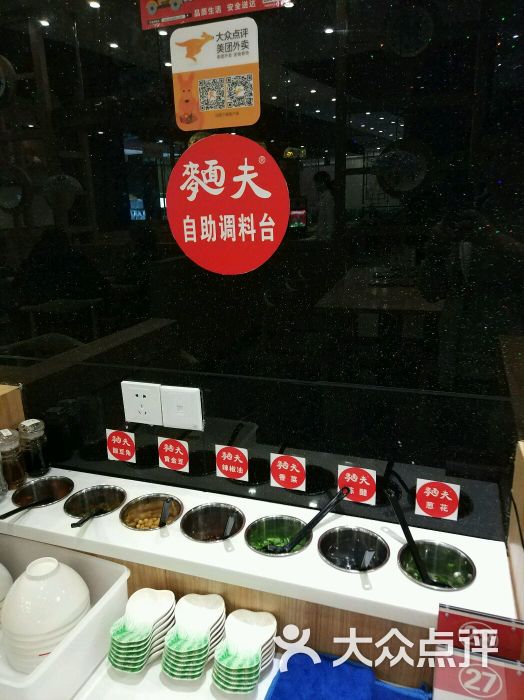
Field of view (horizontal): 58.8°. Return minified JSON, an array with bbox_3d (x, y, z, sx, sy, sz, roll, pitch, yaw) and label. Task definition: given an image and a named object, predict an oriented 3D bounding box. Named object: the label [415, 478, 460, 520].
[{"bbox_3d":[0.296,0.255,0.783,0.068,0.068,0.007,4,15,18],"label":"label"}]

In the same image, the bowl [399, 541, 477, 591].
[{"bbox_3d":[0.272,0.375,0.734,0.116,0.088,0.116,3,15,18],"label":"bowl"}]

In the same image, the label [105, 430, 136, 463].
[{"bbox_3d":[-0.295,0.203,0.969,0.068,0.068,0.007,4,16,18],"label":"label"}]

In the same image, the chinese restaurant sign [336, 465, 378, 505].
[{"bbox_3d":[0.173,0.248,0.849,0.069,0.069,0.004,4,15,17],"label":"chinese restaurant sign"}]

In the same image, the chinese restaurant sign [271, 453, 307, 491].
[{"bbox_3d":[0.050,0.234,0.885,0.069,0.069,0.004,4,15,17],"label":"chinese restaurant sign"}]

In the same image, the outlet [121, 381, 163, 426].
[{"bbox_3d":[-0.239,0.109,0.941,0.086,0.086,0.010,4,15,17],"label":"outlet"}]

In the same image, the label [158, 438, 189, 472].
[{"bbox_3d":[-0.178,0.212,0.932,0.068,0.068,0.007,5,16,17],"label":"label"}]

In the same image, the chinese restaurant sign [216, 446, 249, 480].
[{"bbox_3d":[-0.059,0.225,0.917,0.069,0.069,0.004,4,15,17],"label":"chinese restaurant sign"}]

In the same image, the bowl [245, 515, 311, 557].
[{"bbox_3d":[0.030,0.361,0.831,0.119,0.075,0.119,-1,14,0],"label":"bowl"}]

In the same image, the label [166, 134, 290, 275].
[{"bbox_3d":[-0.062,-0.238,0.772,0.225,0.225,0.007,3,15,18],"label":"label"}]

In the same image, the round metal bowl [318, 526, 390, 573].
[{"bbox_3d":[0.151,0.368,0.773,0.116,0.088,0.116,-1,15,0],"label":"round metal bowl"}]

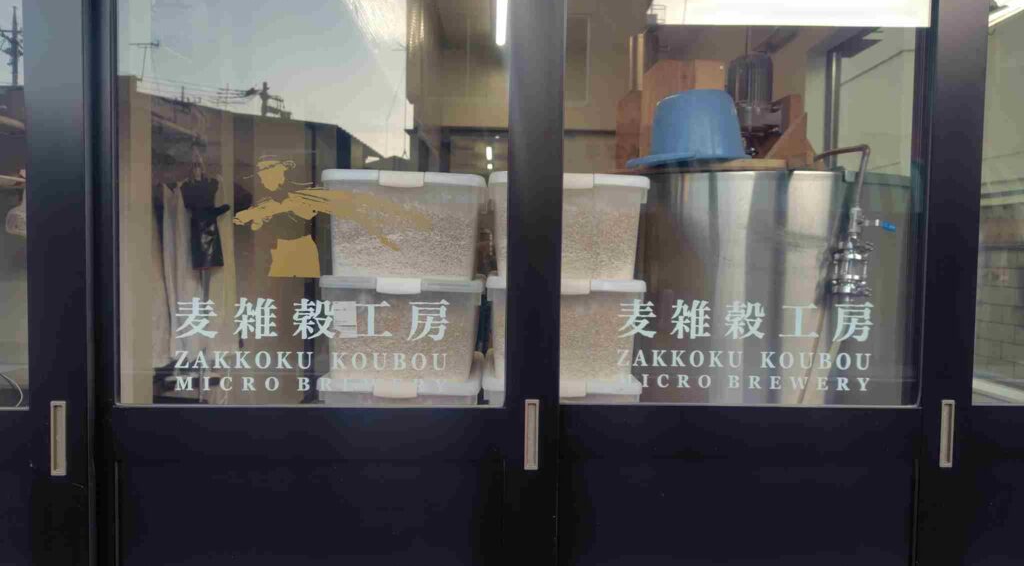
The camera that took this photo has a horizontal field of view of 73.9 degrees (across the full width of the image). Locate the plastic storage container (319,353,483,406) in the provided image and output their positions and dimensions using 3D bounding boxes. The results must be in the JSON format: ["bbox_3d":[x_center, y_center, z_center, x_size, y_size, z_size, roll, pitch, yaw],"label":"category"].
[{"bbox_3d":[-0.300,0.374,2.015,0.420,0.275,0.530,1,2,-3],"label":"plastic storage container"}]

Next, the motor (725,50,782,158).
[{"bbox_3d":[0.778,-0.579,2.200,0.180,0.320,0.170,1,2,-3],"label":"motor"}]

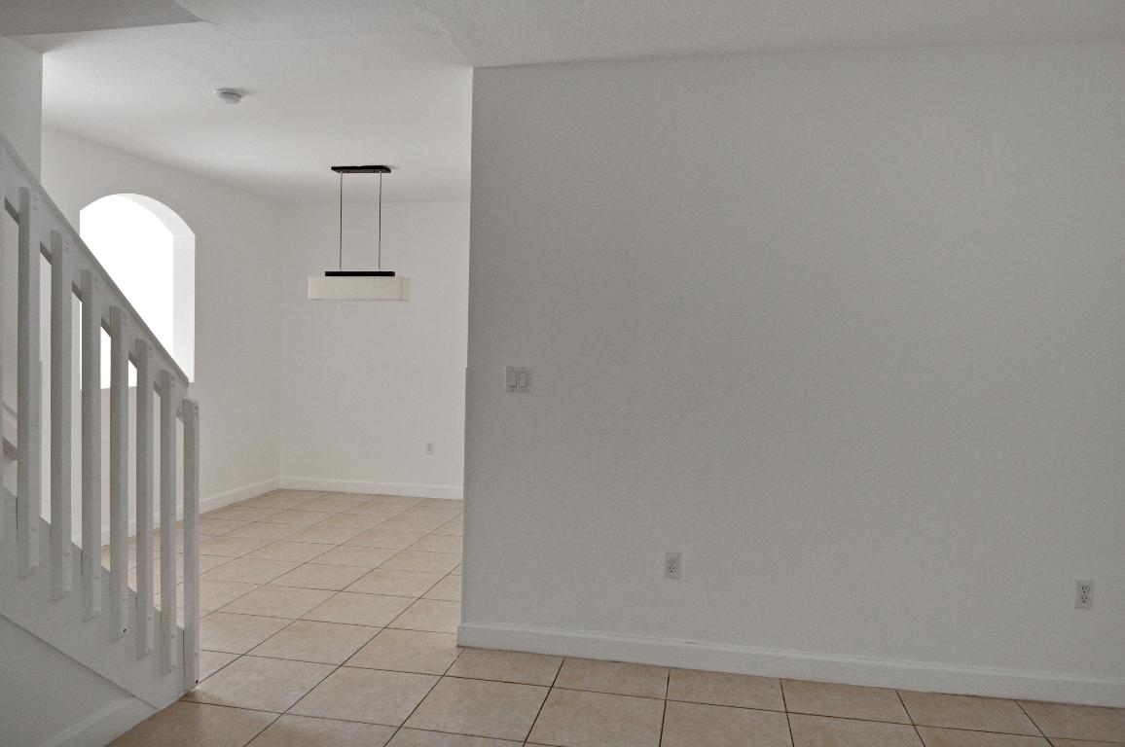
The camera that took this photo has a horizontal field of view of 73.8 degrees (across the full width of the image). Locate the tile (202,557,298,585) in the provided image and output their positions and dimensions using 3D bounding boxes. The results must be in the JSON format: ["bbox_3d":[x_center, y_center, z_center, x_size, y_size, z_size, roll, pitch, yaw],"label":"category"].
[{"bbox_3d":[-1.857,1.188,4.472,0.455,0.012,0.446,2,2,11],"label":"tile"}]

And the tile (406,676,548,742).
[{"bbox_3d":[-0.307,1.275,2.849,0.454,0.013,0.454,2,1,10],"label":"tile"}]

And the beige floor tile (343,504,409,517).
[{"bbox_3d":[-1.550,1.158,6.331,0.456,0.012,0.456,2,1,10],"label":"beige floor tile"}]

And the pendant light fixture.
[{"bbox_3d":[-1.492,-1.027,5.526,0.715,0.946,0.190,2,1,10],"label":"pendant light fixture"}]

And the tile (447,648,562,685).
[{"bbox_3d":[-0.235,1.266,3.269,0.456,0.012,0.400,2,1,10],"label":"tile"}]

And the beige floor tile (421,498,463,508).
[{"bbox_3d":[-1.003,1.137,6.502,0.455,0.012,0.364,2,2,11],"label":"beige floor tile"}]

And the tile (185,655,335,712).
[{"bbox_3d":[-1.207,1.247,3.007,0.454,0.013,0.454,2,1,10],"label":"tile"}]

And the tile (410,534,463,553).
[{"bbox_3d":[-0.809,1.202,5.266,0.456,0.012,0.456,2,1,10],"label":"tile"}]

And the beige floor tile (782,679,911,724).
[{"bbox_3d":[1.111,1.306,2.989,0.453,0.010,0.316,2,1,10],"label":"beige floor tile"}]

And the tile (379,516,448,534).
[{"bbox_3d":[-1.180,1.180,5.799,0.456,0.012,0.456,2,1,10],"label":"tile"}]

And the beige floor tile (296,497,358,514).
[{"bbox_3d":[-1.975,1.125,6.285,0.455,0.012,0.446,2,2,11],"label":"beige floor tile"}]

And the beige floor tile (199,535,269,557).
[{"bbox_3d":[-2.223,1.163,4.990,0.455,0.012,0.446,2,2,11],"label":"beige floor tile"}]

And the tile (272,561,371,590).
[{"bbox_3d":[-1.423,1.208,4.444,0.456,0.012,0.456,2,1,10],"label":"tile"}]

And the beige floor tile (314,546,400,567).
[{"bbox_3d":[-1.338,1.197,4.881,0.453,0.010,0.453,2,1,10],"label":"beige floor tile"}]

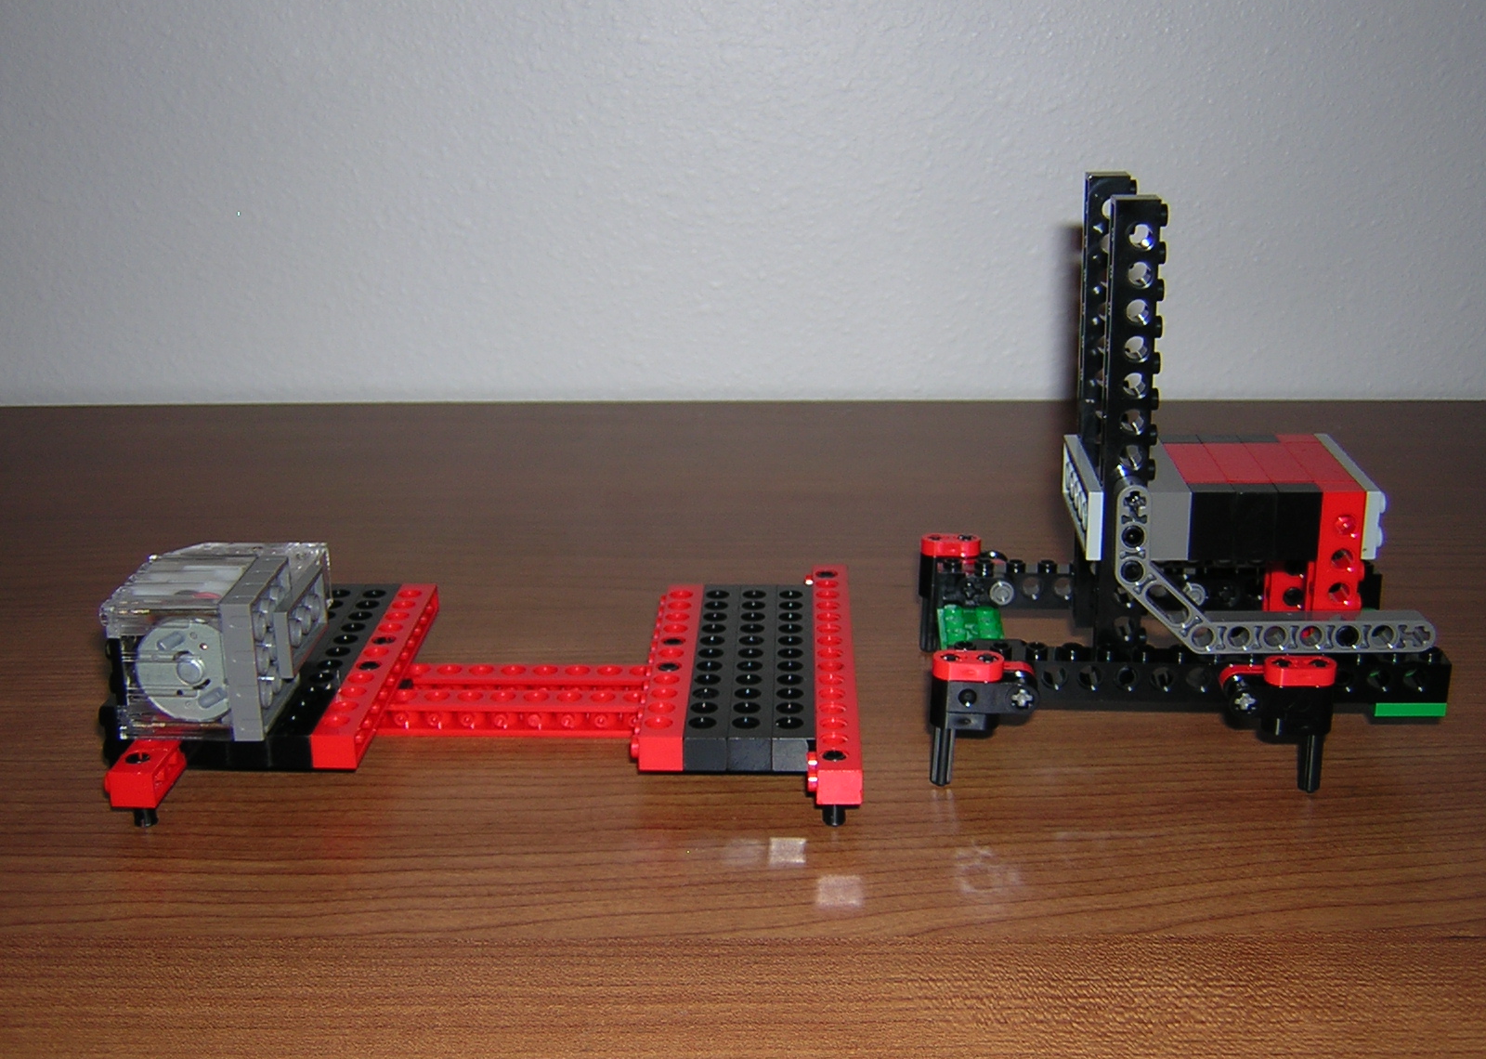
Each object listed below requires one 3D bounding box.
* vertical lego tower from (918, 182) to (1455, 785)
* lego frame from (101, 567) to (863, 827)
[{"bbox_3d":[0.101,-0.017,0.403,0.118,0.126,0.094,0,18,3],"label":"vertical lego tower"},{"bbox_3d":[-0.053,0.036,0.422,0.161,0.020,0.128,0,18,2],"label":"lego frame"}]

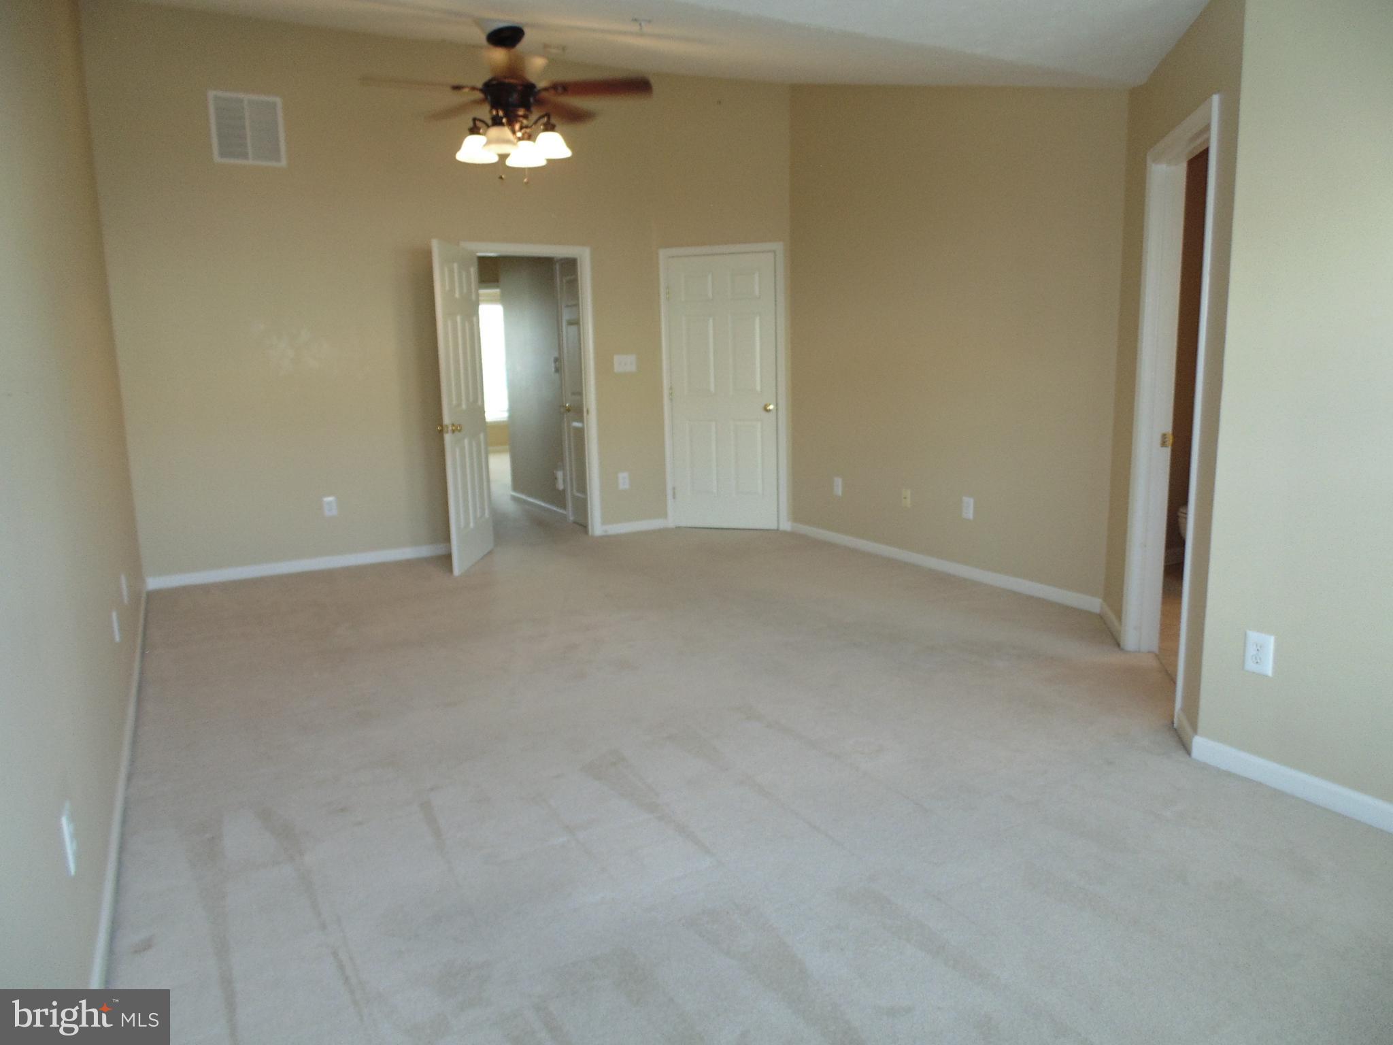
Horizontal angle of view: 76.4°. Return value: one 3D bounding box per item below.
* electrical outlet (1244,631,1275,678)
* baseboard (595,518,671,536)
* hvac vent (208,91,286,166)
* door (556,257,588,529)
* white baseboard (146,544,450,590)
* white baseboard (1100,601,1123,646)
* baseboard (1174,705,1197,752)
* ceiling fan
[{"bbox_3d":[1.608,0.375,2.527,0.010,0.118,0.076,-7,12,-30],"label":"electrical outlet"},{"bbox_3d":[-0.481,0.024,6.807,0.570,0.080,0.016,-7,12,-30],"label":"baseboard"},{"bbox_3d":[-2.612,-2.292,5.160,0.380,0.395,0.020,-7,12,-30],"label":"hvac vent"},{"bbox_3d":[-0.900,-0.978,6.896,0.045,2.040,0.560,-7,12,-30],"label":"door"},{"bbox_3d":[-2.425,0.261,5.722,1.930,0.080,0.016,-7,12,-30],"label":"white baseboard"},{"bbox_3d":[1.901,0.454,4.069,0.016,0.082,0.540,1,11,15],"label":"white baseboard"},{"bbox_3d":[1.582,0.670,2.864,0.016,0.082,0.225,1,11,15],"label":"baseboard"},{"bbox_3d":[-0.880,-1.996,4.152,1.330,0.649,1.330,-1,10,0],"label":"ceiling fan"}]

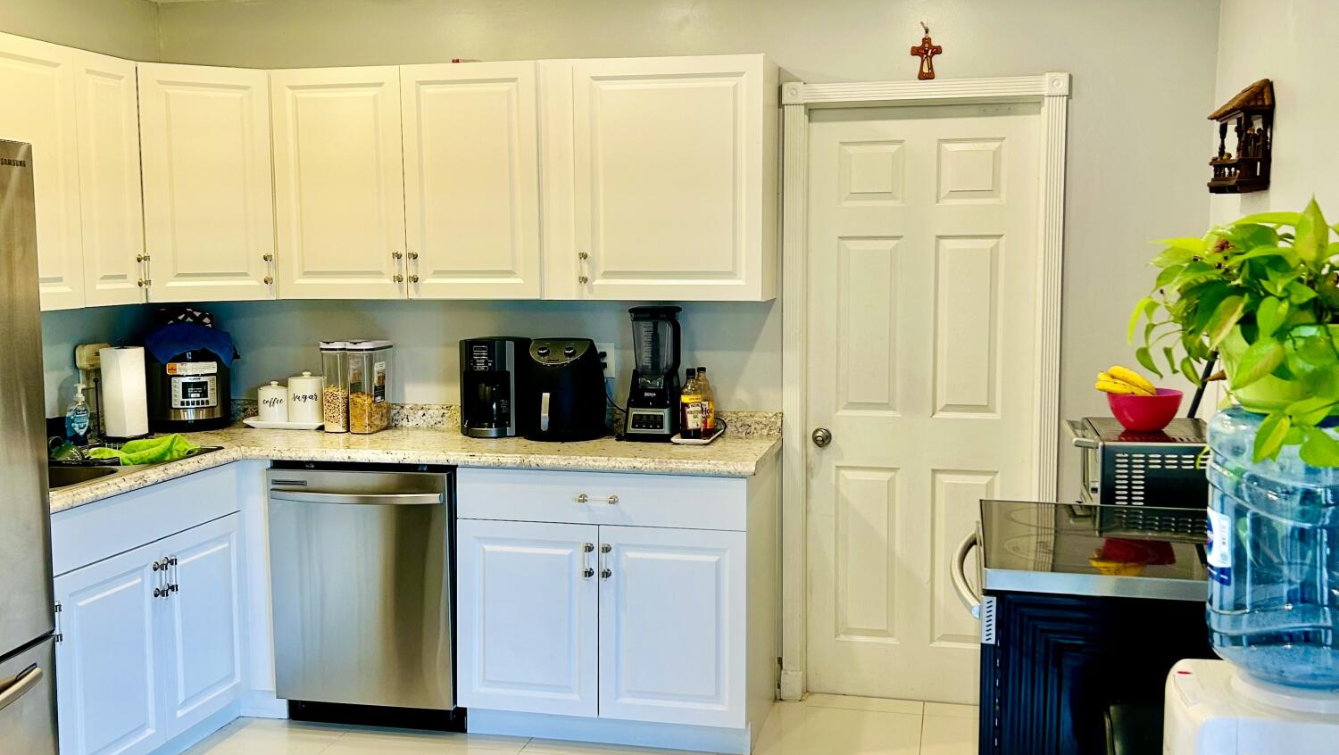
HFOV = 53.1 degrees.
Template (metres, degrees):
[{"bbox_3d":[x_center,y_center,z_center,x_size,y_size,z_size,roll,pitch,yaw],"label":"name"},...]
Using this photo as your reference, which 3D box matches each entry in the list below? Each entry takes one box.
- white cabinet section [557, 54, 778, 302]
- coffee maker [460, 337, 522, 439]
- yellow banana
[{"bbox_3d":[0.023,-0.638,4.393,0.618,0.763,0.325,1,6,12],"label":"white cabinet section"},{"bbox_3d":[-0.596,0.029,4.653,0.201,0.337,0.216,1,5,12],"label":"coffee maker"},{"bbox_3d":[1.261,0.019,3.695,0.165,0.097,0.100,1,6,12],"label":"yellow banana"}]

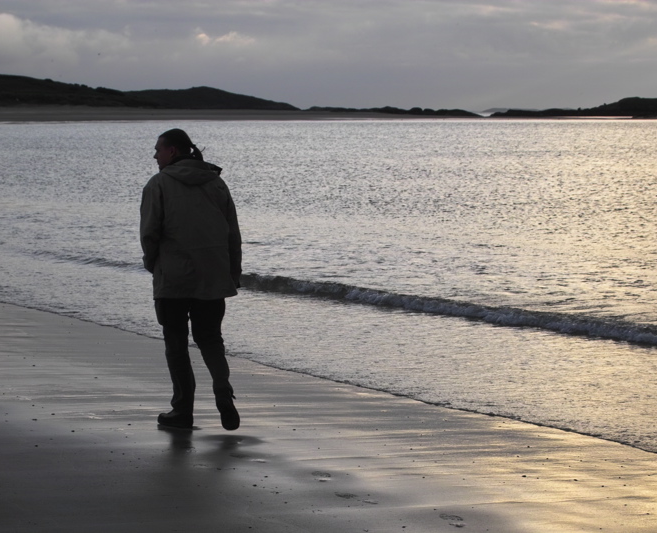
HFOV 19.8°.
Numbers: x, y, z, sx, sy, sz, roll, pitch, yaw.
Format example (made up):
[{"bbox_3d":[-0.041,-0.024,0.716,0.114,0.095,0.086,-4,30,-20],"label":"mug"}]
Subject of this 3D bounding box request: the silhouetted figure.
[{"bbox_3d":[-0.792,0.068,10.750,0.580,1.710,0.600,-2,5,-26],"label":"silhouetted figure"}]

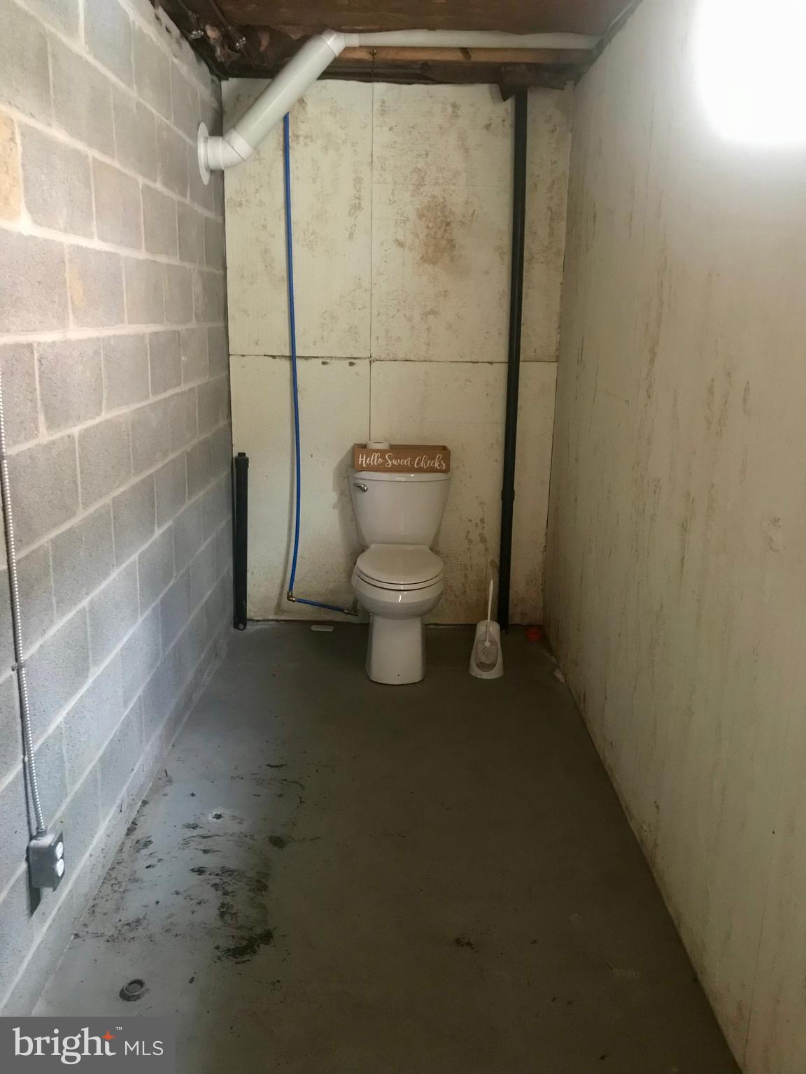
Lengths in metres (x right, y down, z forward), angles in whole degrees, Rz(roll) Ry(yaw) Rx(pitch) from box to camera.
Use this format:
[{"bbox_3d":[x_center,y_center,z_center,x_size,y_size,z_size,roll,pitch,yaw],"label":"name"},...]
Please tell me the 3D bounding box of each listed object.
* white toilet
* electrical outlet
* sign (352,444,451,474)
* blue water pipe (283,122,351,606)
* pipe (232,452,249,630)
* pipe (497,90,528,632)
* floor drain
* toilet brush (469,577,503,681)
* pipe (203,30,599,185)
[{"bbox_3d":[-0.018,0.140,3.586,0.429,0.765,0.732,1,15,-1],"label":"white toilet"},{"bbox_3d":[-0.730,0.662,1.776,0.056,0.102,0.060,1,15,-1],"label":"electrical outlet"},{"bbox_3d":[0.000,-0.333,3.688,0.405,0.100,0.115,1,15,-1],"label":"sign"},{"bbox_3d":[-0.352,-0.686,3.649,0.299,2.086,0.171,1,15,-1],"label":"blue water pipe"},{"bbox_3d":[-0.711,0.025,3.861,0.064,0.817,0.065,1,15,-1],"label":"pipe"},{"bbox_3d":[0.465,-0.659,3.701,0.062,2.277,0.060,0,15,0],"label":"pipe"},{"bbox_3d":[-0.578,0.965,1.854,0.052,0.019,0.056,1,15,-1],"label":"floor drain"},{"bbox_3d":[0.345,0.366,3.512,0.142,0.381,0.148,1,15,-1],"label":"toilet brush"},{"bbox_3d":[-0.006,-1.551,3.131,1.439,0.557,0.221,1,15,-1],"label":"pipe"}]

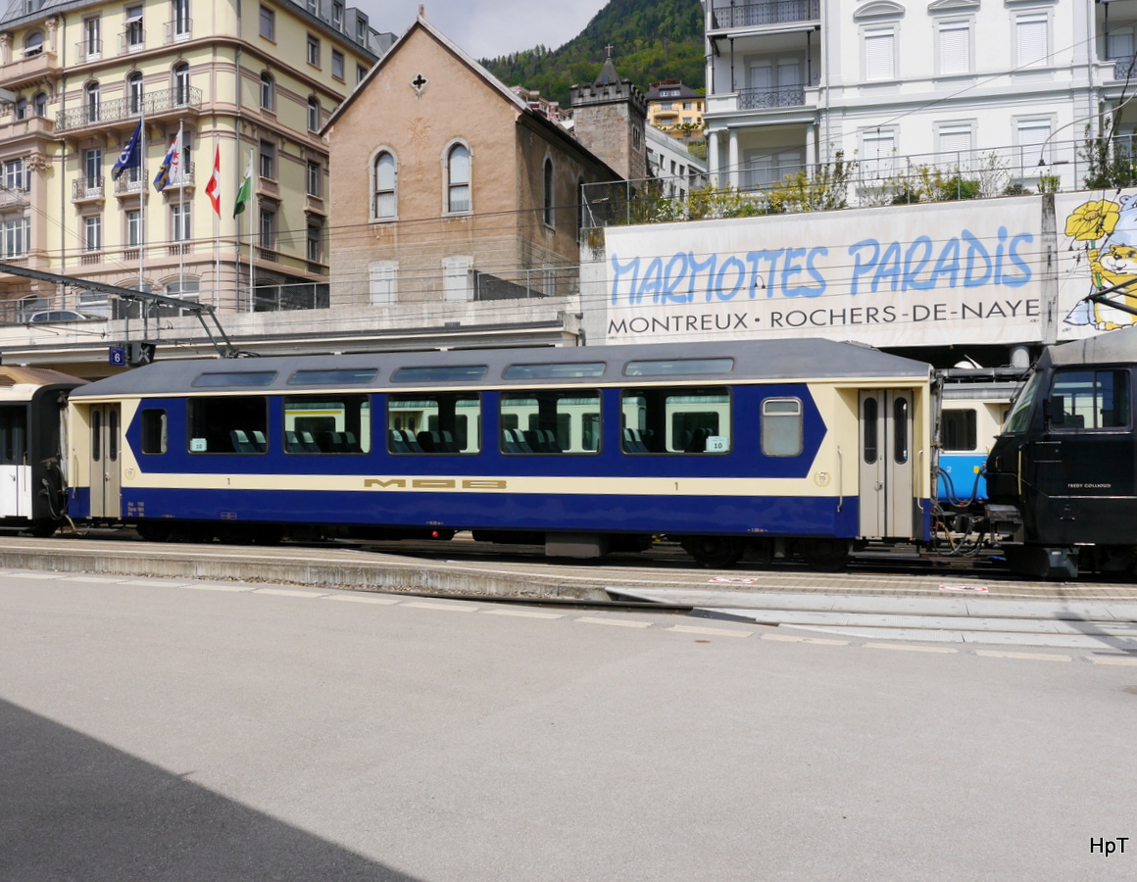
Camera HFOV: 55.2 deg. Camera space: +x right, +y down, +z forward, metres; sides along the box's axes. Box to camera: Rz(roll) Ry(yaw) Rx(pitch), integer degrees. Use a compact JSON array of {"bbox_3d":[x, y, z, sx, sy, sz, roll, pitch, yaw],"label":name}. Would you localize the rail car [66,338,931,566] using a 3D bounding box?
[{"bbox_3d":[-1.726,0.226,19.041,15.490,3.560,2.670,0,0,20],"label":"rail car"}]

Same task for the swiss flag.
[{"bbox_3d":[-14.910,-10.870,45.500,0.750,2.900,0.350,0,0,-14],"label":"swiss flag"}]

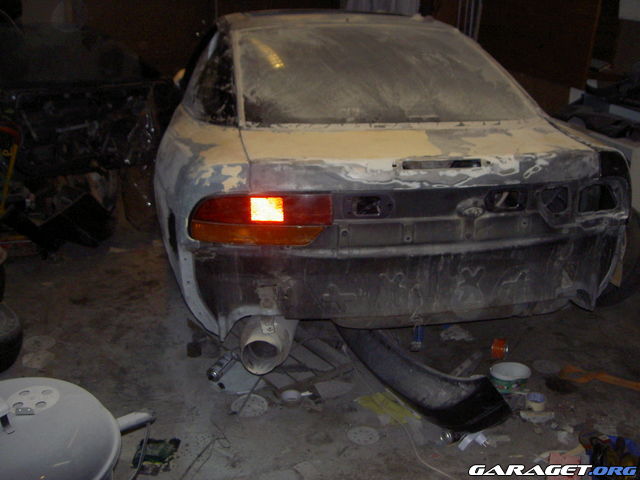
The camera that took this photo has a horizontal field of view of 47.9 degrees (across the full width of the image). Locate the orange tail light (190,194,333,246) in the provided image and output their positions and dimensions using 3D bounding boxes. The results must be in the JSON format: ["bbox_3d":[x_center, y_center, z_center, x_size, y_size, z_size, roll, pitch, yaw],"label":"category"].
[{"bbox_3d":[-0.195,-0.068,2.367,0.460,0.175,0.130,0,21,-4],"label":"orange tail light"}]

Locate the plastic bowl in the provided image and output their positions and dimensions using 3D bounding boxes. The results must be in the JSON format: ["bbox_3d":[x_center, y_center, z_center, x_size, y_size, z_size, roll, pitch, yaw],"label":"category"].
[{"bbox_3d":[0.749,0.548,2.867,0.165,0.065,0.165,1,21,0],"label":"plastic bowl"}]

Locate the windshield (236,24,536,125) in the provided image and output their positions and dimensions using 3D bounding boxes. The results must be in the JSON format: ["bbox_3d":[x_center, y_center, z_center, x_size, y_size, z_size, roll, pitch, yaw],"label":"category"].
[{"bbox_3d":[0.227,-0.728,3.100,1.170,0.070,0.830,-3,40,-11],"label":"windshield"}]

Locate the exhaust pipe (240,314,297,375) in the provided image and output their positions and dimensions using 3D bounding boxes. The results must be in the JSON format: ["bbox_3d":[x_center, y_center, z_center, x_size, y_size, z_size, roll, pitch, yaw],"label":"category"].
[{"bbox_3d":[-0.177,0.342,2.589,0.180,0.180,0.340,3,21,4],"label":"exhaust pipe"}]

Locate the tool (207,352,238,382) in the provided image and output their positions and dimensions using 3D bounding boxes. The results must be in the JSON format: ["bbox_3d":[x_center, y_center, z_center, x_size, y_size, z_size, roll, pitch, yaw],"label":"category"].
[{"bbox_3d":[-0.384,0.512,2.909,0.060,0.055,0.220,8,23,18],"label":"tool"}]

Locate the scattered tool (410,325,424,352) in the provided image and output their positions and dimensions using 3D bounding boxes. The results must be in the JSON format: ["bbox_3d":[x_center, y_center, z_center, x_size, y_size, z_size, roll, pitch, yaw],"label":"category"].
[{"bbox_3d":[0.436,0.428,3.181,0.050,0.045,0.240,5,22,9],"label":"scattered tool"}]

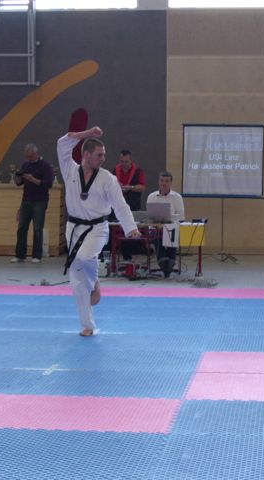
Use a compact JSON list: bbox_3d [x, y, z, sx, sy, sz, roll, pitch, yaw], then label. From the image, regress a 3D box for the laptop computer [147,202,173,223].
[{"bbox_3d":[0.360,-0.357,16.400,0.330,0.250,0.290,1,3,6],"label":"laptop computer"}]

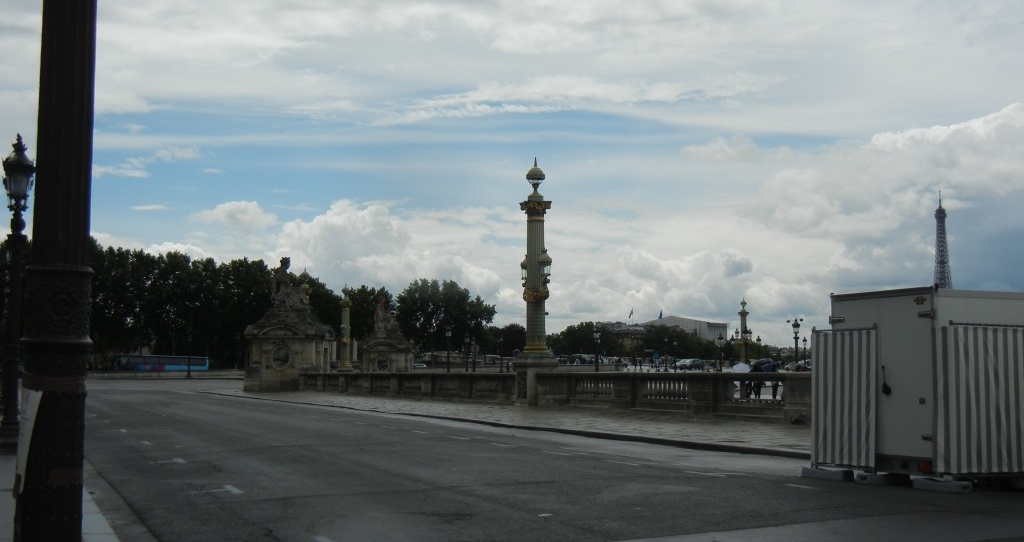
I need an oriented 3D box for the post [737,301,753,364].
[{"bbox_3d":[31.213,8.078,154.886,1.700,8.790,1.700,0,-5,3],"label":"post"}]

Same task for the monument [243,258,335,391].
[{"bbox_3d":[-17.659,4.219,91.983,5.800,10.560,5.800,0,-5,3],"label":"monument"}]

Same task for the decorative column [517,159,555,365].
[{"bbox_3d":[1.045,-0.405,50.227,1.600,9.050,1.600,0,-5,3],"label":"decorative column"}]

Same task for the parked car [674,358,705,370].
[{"bbox_3d":[24.537,12.856,159.486,4.400,1.650,1.800,4,-7,-41],"label":"parked car"}]

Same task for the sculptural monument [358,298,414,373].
[{"bbox_3d":[-14.869,8.492,137.784,5.800,10.310,5.800,0,-5,3],"label":"sculptural monument"}]

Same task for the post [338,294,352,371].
[{"bbox_3d":[-17.400,6.065,120.932,1.550,8.900,1.550,0,-5,3],"label":"post"}]

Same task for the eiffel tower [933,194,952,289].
[{"bbox_3d":[762.100,16.400,2038.100,125.000,326.000,125.000,0,-5,-4],"label":"eiffel tower"}]

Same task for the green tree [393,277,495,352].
[{"bbox_3d":[-11.988,10.089,204.901,17.000,17.930,14.000,0,-5,0],"label":"green tree"}]

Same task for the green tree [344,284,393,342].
[{"bbox_3d":[-25.480,10.623,204.854,11.500,16.860,11.000,0,-5,0],"label":"green tree"}]

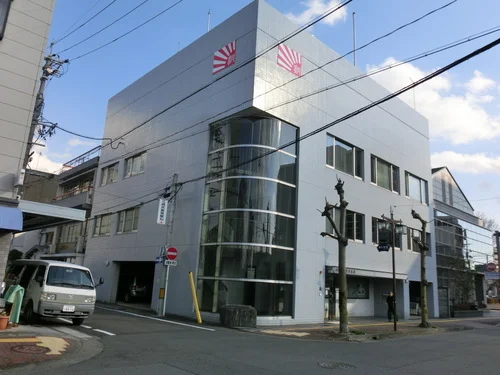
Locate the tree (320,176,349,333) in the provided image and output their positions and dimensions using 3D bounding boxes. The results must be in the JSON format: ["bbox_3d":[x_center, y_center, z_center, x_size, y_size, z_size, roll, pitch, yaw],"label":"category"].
[{"bbox_3d":[3.272,2.440,15.314,0.980,5.900,0.750,0,-14,12],"label":"tree"}]

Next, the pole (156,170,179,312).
[{"bbox_3d":[-3.889,2.613,19.183,0.380,6.650,0.380,6,-14,-11],"label":"pole"}]

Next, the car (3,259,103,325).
[{"bbox_3d":[-6.840,3.556,13.761,1.740,1.920,4.300,17,-19,-41],"label":"car"}]

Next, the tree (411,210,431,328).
[{"bbox_3d":[8.462,3.939,19.989,0.920,5.710,0.750,-3,-15,22],"label":"tree"}]

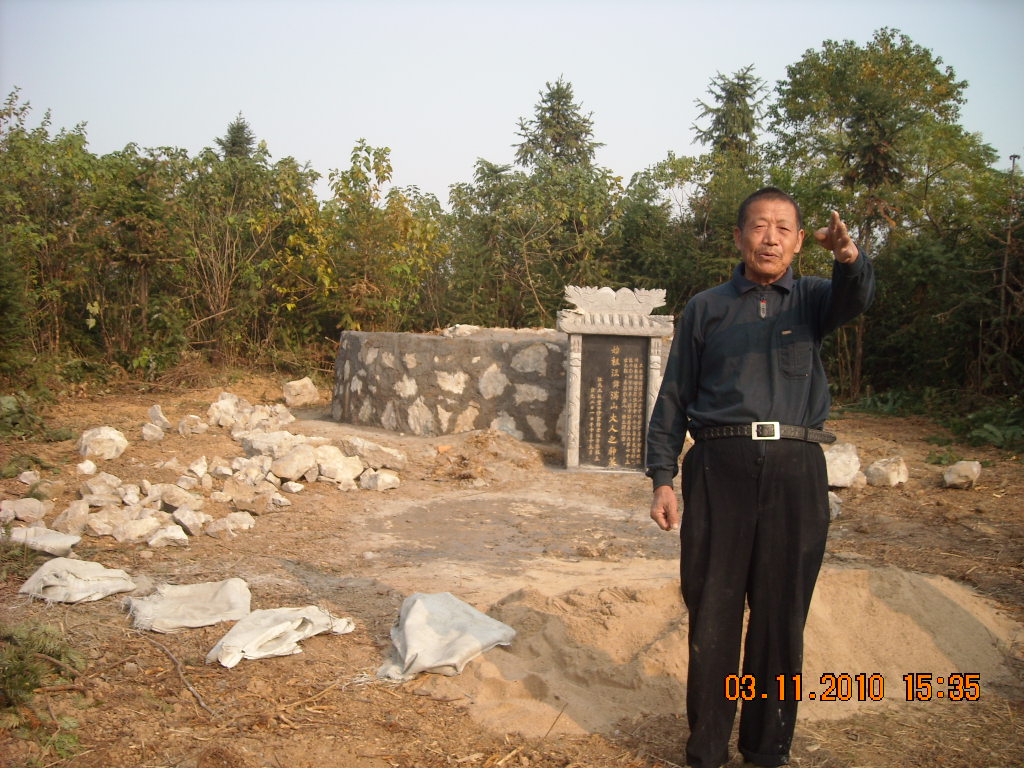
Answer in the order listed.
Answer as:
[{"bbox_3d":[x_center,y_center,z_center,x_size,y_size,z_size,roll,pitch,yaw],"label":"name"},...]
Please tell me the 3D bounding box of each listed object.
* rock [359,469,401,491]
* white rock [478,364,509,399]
[{"bbox_3d":[-0.905,0.652,7.071,0.273,0.134,0.205,0,5,-7],"label":"rock"},{"bbox_3d":[-0.139,-0.020,7.820,0.225,0.250,0.160,2,7,9],"label":"white rock"}]

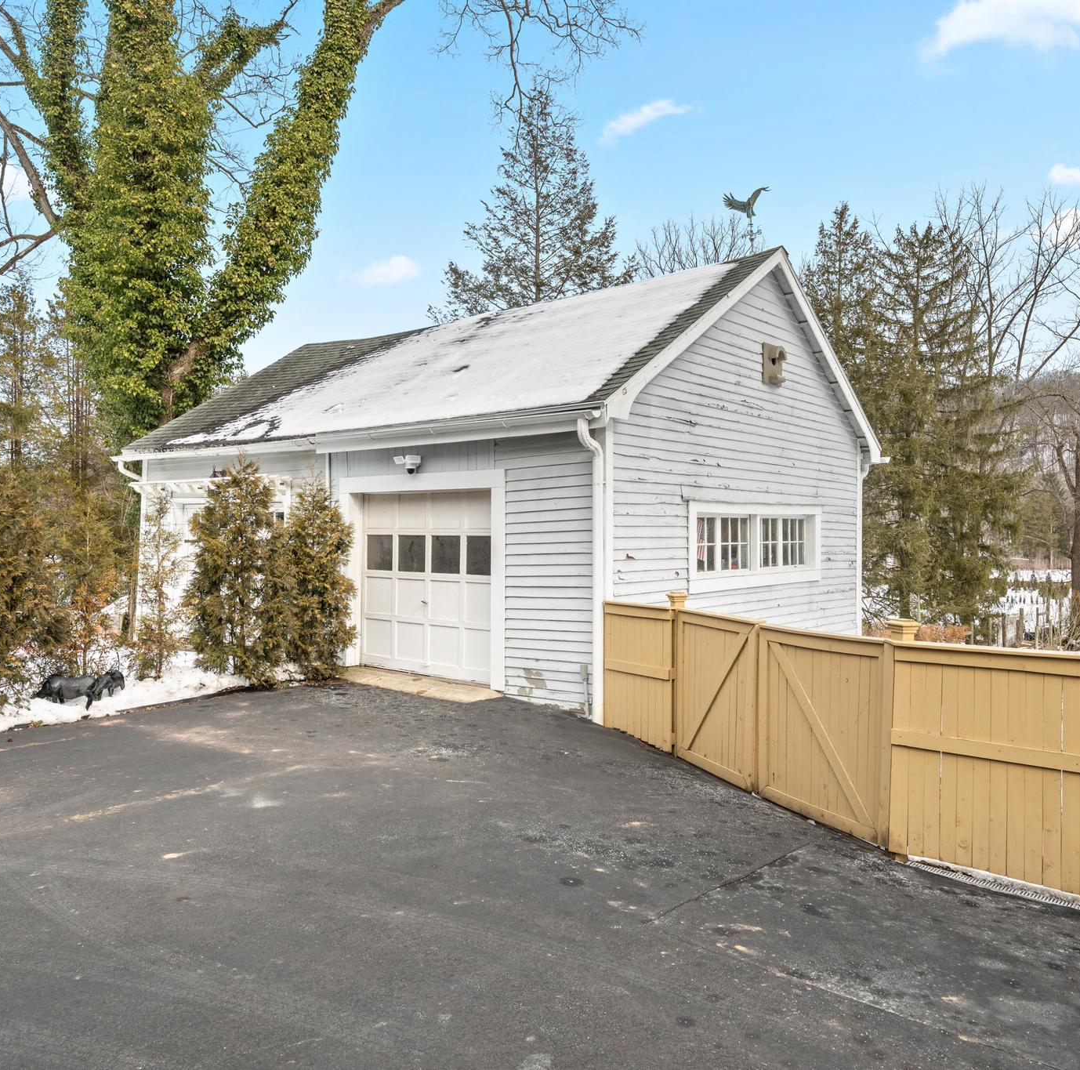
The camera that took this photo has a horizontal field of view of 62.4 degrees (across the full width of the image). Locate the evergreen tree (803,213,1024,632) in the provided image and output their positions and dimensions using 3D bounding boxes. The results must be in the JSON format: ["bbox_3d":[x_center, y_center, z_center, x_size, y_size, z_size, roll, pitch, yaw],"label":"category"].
[{"bbox_3d":[8.562,-2.509,20.500,5.046,9.976,4.541,0,0,23],"label":"evergreen tree"}]

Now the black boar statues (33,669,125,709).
[{"bbox_3d":[-4.280,1.425,8.320,0.830,0.330,0.420,0,0,-16],"label":"black boar statues"}]

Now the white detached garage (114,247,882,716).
[{"bbox_3d":[-0.875,-0.906,13.957,9.918,5.455,7.011,0,0,41],"label":"white detached garage"}]

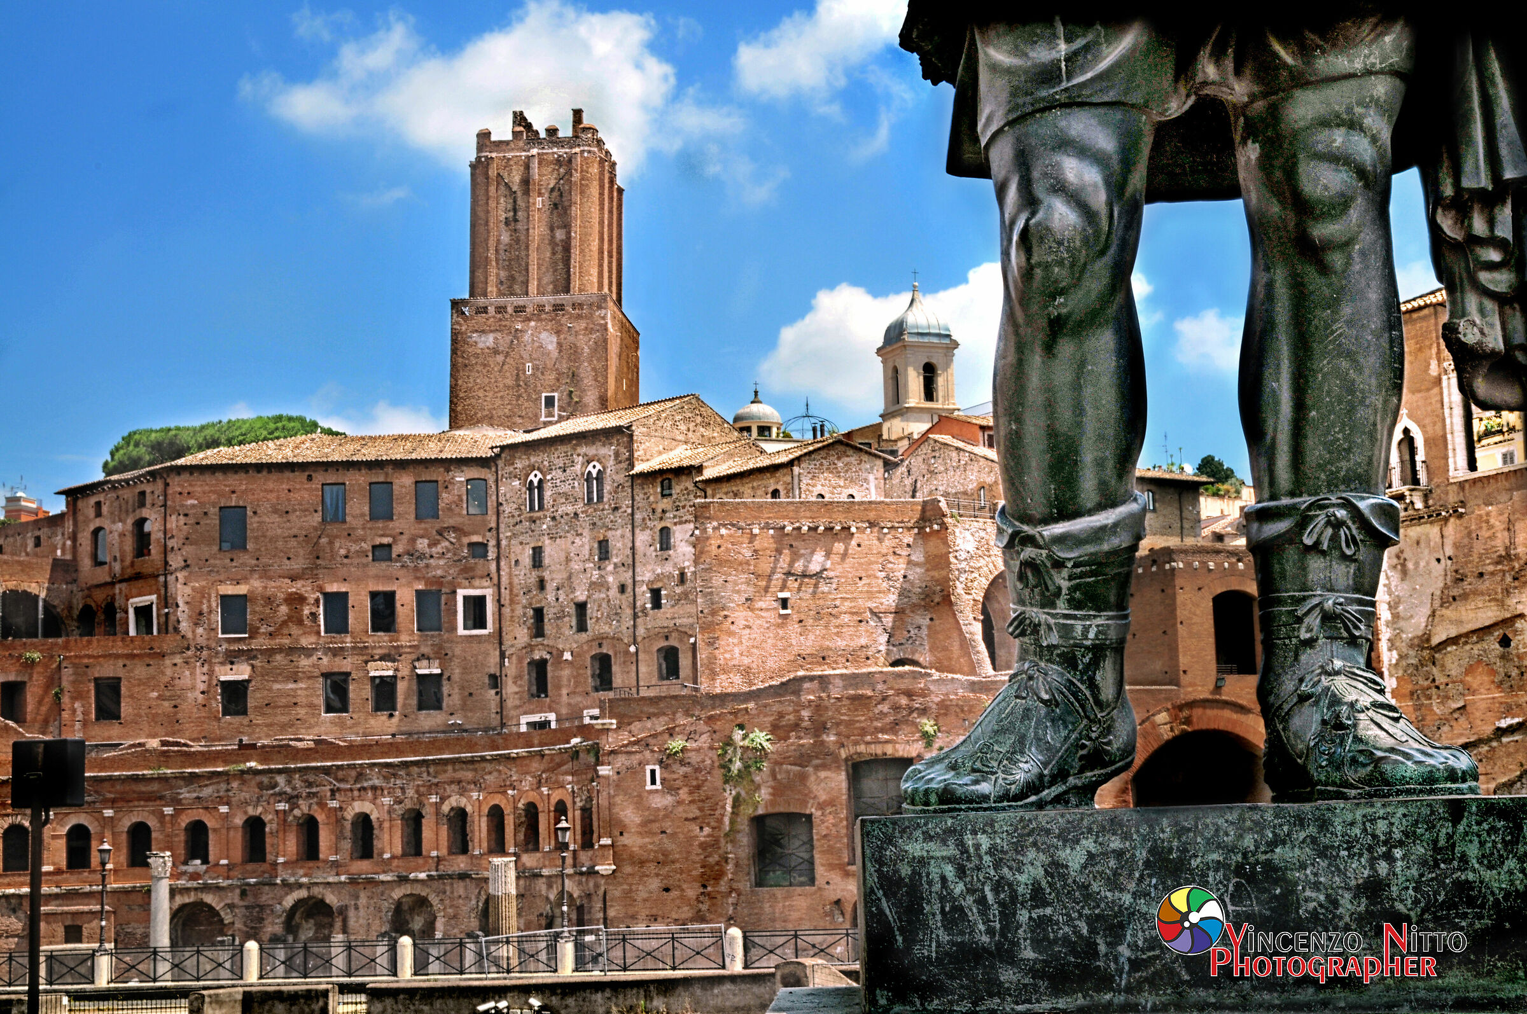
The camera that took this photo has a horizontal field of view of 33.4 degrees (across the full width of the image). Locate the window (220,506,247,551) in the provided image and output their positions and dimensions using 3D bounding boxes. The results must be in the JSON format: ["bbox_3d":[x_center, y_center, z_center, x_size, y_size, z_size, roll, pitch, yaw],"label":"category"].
[{"bbox_3d":[-30.820,1.271,147.864,1.512,2.586,0.350,-2,-8,-3],"label":"window"}]

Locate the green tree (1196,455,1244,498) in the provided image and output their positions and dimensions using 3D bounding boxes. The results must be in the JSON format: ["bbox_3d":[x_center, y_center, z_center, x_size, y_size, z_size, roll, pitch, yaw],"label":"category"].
[{"bbox_3d":[46.159,-3.021,257.453,4.548,4.548,4.309,-2,-8,0],"label":"green tree"}]

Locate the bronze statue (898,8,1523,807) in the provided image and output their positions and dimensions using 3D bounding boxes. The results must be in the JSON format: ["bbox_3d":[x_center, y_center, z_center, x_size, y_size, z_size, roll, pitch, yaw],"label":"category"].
[{"bbox_3d":[0.465,-0.842,3.096,0.950,2.400,0.680,-2,-8,1],"label":"bronze statue"}]

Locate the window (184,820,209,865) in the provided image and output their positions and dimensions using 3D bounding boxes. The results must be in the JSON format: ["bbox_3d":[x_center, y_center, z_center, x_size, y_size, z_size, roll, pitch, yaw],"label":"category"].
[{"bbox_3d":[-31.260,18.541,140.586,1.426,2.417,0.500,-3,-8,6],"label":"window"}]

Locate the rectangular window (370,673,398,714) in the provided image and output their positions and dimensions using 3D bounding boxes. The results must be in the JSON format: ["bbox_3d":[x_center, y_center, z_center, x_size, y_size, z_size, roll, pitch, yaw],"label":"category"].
[{"bbox_3d":[-21.956,10.739,146.992,1.507,2.341,0.350,-2,-8,-3],"label":"rectangular window"}]

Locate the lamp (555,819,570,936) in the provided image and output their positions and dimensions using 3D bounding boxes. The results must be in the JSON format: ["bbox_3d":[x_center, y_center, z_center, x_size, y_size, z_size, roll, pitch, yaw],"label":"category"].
[{"bbox_3d":[-6.089,11.253,77.218,0.450,3.660,0.450,-2,-8,0],"label":"lamp"}]

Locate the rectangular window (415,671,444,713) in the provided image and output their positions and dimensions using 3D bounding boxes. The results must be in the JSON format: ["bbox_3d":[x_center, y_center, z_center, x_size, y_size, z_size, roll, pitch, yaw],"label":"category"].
[{"bbox_3d":[-16.894,9.365,128.580,1.279,1.904,0.300,-1,-8,-6],"label":"rectangular window"}]

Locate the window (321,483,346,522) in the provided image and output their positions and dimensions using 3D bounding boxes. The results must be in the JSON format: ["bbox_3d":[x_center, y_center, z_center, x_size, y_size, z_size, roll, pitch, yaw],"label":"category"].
[{"bbox_3d":[-22.211,-0.199,131.521,1.270,2.000,0.300,-2,-8,-4],"label":"window"}]

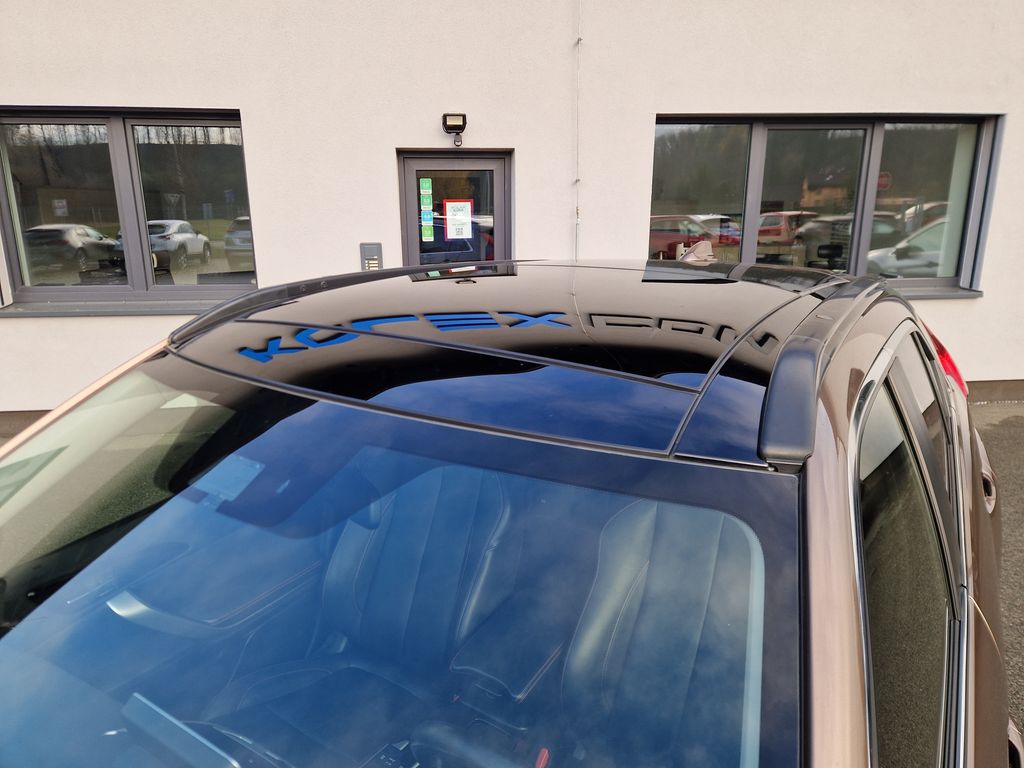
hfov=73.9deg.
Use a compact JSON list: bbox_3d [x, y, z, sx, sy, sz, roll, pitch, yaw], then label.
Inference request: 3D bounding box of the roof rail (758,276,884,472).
[{"bbox_3d":[0.702,-0.144,1.409,0.085,0.115,1.600,9,17,30],"label":"roof rail"}]

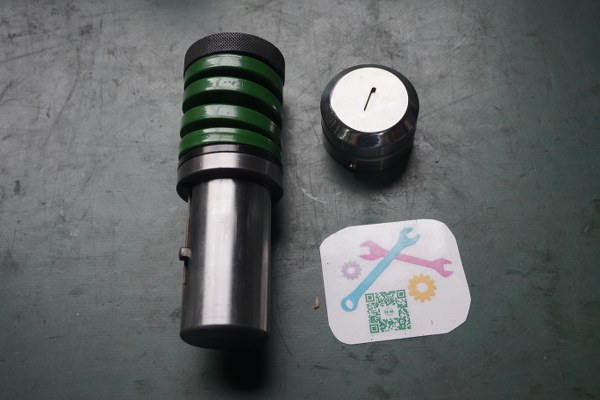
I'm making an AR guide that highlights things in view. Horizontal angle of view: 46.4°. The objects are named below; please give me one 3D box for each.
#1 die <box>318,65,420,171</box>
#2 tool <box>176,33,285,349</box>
[{"bbox_3d":[0.037,-0.044,0.372,0.051,0.034,0.051,-2,64,4],"label":"die"},{"bbox_3d":[-0.034,-0.006,0.348,0.054,0.054,0.151,-2,64,3],"label":"tool"}]

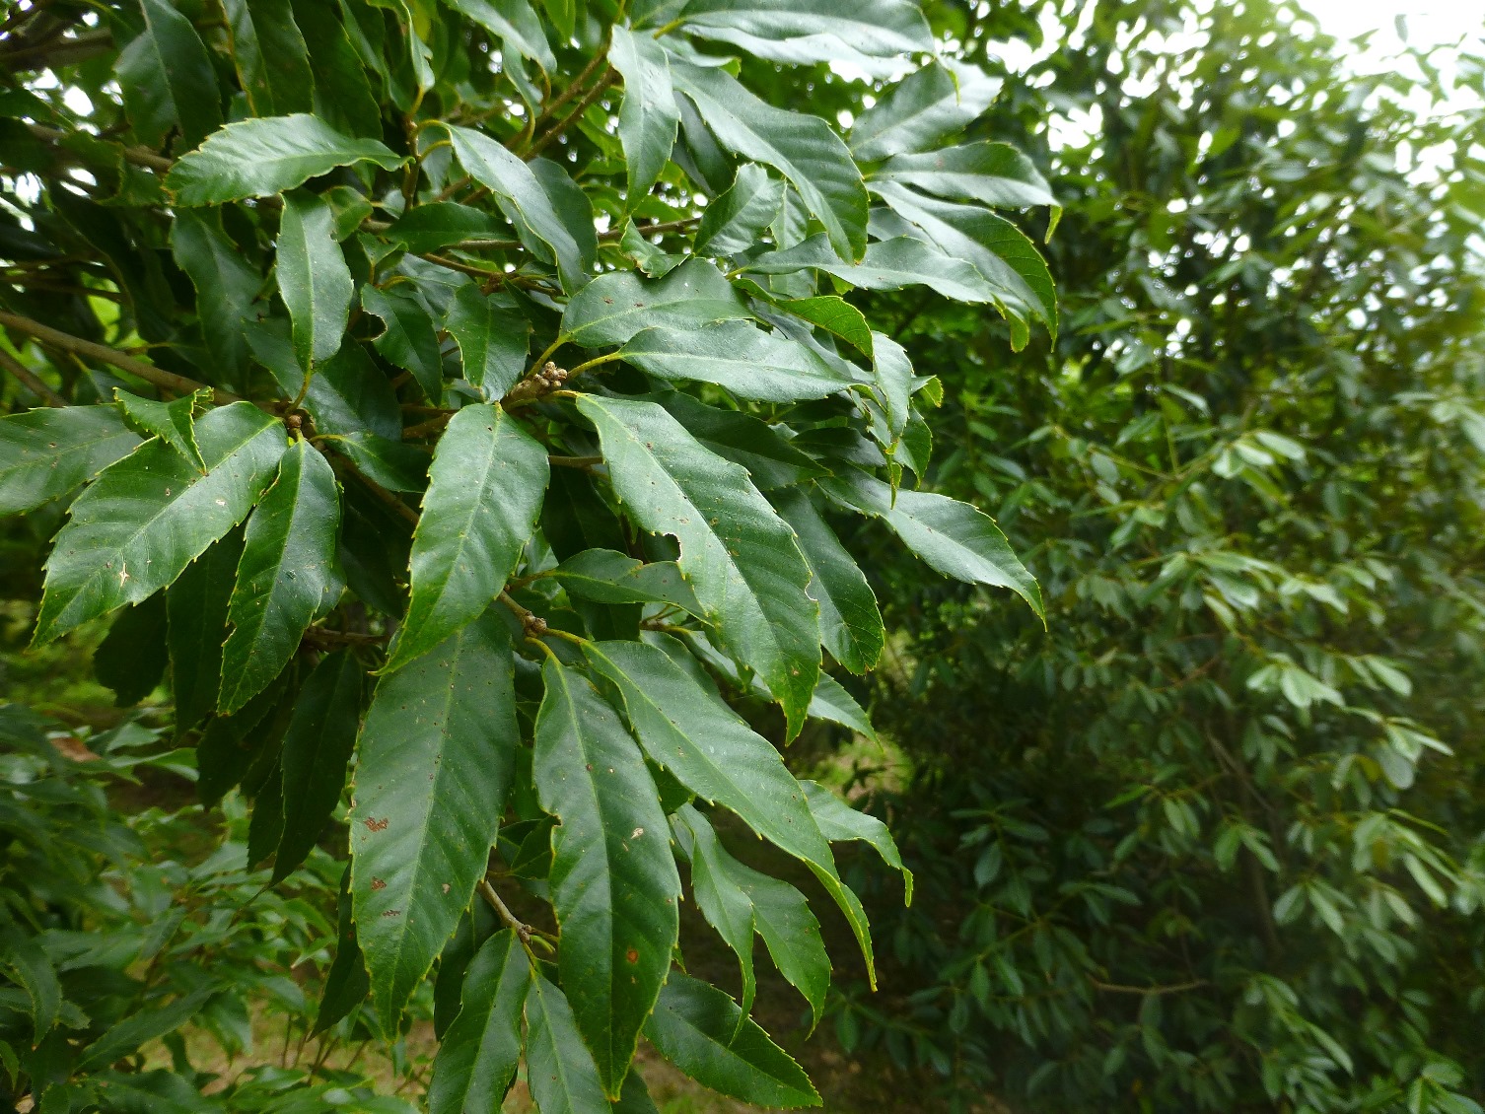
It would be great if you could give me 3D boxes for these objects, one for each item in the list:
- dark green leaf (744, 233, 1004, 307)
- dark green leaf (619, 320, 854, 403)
[{"bbox_3d":[0.053,-0.121,0.436,0.115,0.015,0.033,13,36,21],"label":"dark green leaf"},{"bbox_3d":[-0.002,-0.077,0.405,0.093,0.016,0.035,6,49,-6],"label":"dark green leaf"}]

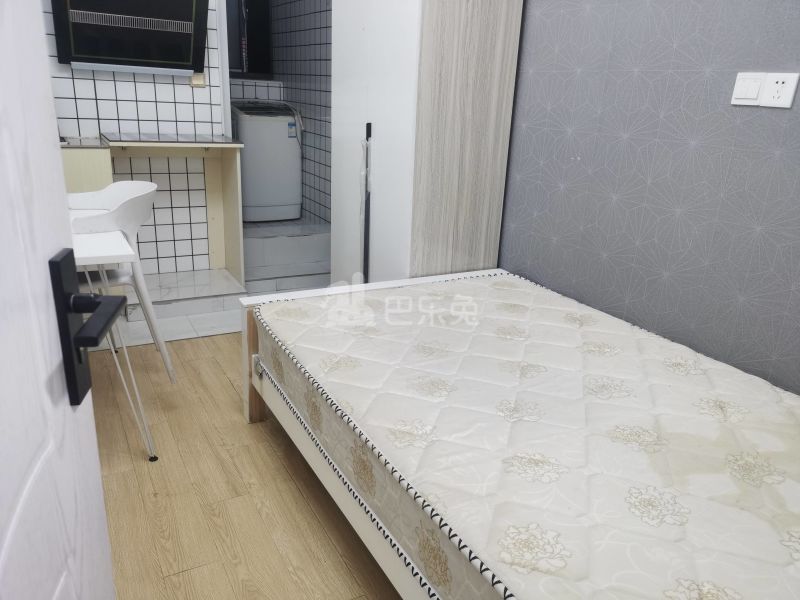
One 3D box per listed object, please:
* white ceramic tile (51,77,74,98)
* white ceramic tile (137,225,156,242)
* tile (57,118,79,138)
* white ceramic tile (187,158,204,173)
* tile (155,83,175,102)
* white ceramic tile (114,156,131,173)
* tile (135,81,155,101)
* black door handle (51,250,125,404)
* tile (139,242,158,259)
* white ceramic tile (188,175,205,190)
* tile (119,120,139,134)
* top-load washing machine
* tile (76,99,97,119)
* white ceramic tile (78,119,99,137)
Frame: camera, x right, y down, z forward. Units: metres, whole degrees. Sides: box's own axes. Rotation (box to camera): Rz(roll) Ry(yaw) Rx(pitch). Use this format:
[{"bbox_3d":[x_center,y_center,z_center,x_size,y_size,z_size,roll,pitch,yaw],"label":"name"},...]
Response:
[{"bbox_3d":[-1.755,-1.100,3.255,0.099,0.099,0.010,-8,22,-28],"label":"white ceramic tile"},{"bbox_3d":[-1.507,-0.391,3.720,0.100,0.100,0.010,-7,21,-26],"label":"white ceramic tile"},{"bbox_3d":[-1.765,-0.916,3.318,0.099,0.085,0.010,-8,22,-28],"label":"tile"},{"bbox_3d":[-1.211,-0.807,3.700,0.098,0.098,0.010,-8,21,-28],"label":"white ceramic tile"},{"bbox_3d":[-1.315,-1.158,3.496,0.099,0.099,0.010,-8,22,-28],"label":"tile"},{"bbox_3d":[-1.558,-0.761,3.509,0.090,0.098,0.010,-8,21,-28],"label":"white ceramic tile"},{"bbox_3d":[-1.419,-1.160,3.487,0.100,0.100,0.010,-7,21,-26],"label":"tile"},{"bbox_3d":[-0.379,0.053,0.753,0.076,0.194,0.169,-1,18,-11],"label":"black door handle"},{"bbox_3d":[-1.512,-0.295,3.753,0.100,0.100,0.010,-7,21,-26],"label":"tile"},{"bbox_3d":[-1.264,-0.737,3.873,0.101,0.101,0.009,-7,20,-28],"label":"white ceramic tile"},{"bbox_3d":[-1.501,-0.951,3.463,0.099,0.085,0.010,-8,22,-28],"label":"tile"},{"bbox_3d":[-1.073,-1.083,4.856,0.476,0.851,0.495,-8,22,-28],"label":"top-load washing machine"},{"bbox_3d":[-1.696,-1.032,3.389,0.100,0.100,0.010,-7,21,-26],"label":"tile"},{"bbox_3d":[-1.682,-0.925,3.374,0.098,0.098,0.010,-8,21,-28],"label":"white ceramic tile"}]

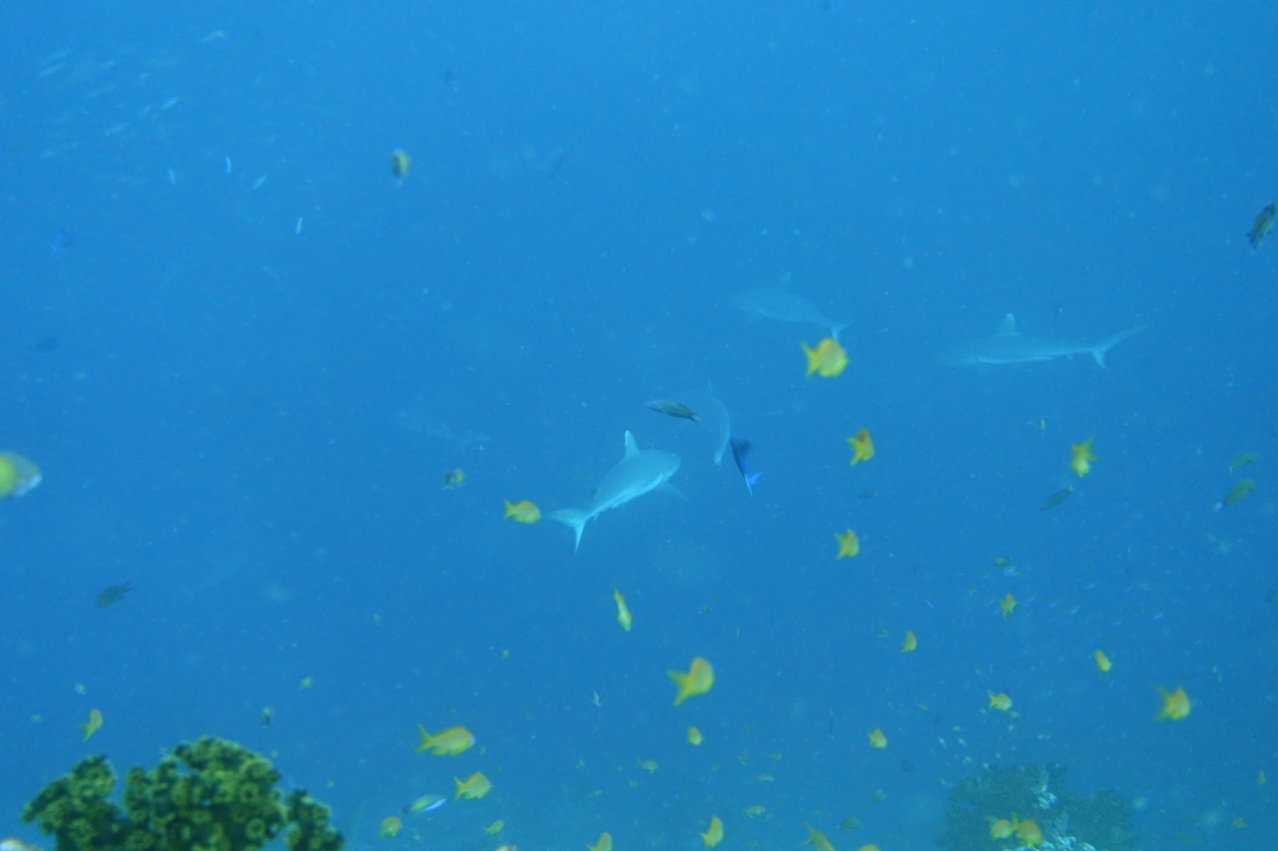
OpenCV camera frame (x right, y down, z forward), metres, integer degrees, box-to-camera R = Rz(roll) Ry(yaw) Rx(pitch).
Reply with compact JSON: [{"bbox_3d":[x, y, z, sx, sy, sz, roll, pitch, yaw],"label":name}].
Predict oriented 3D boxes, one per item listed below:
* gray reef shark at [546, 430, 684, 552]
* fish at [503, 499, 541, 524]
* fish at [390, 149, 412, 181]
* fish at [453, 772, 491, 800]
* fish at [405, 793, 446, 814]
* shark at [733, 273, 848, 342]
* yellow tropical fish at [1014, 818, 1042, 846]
[{"bbox_3d":[-0.125,0.361,8.300,0.460,0.430,1.500,4,15,27],"label":"gray reef shark"},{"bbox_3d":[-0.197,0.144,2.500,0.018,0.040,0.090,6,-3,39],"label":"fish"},{"bbox_3d":[-0.559,-0.614,3.500,0.025,0.075,0.110,3,1,25],"label":"fish"},{"bbox_3d":[-0.268,0.582,2.400,0.018,0.043,0.090,6,5,41],"label":"fish"},{"bbox_3d":[-0.460,0.812,3.200,0.100,0.045,0.025,-22,11,18],"label":"fish"},{"bbox_3d":[1.110,-0.854,10.800,0.460,0.420,1.500,-5,12,-36],"label":"shark"},{"bbox_3d":[0.656,0.683,2.500,0.018,0.042,0.088,4,-15,33],"label":"yellow tropical fish"}]

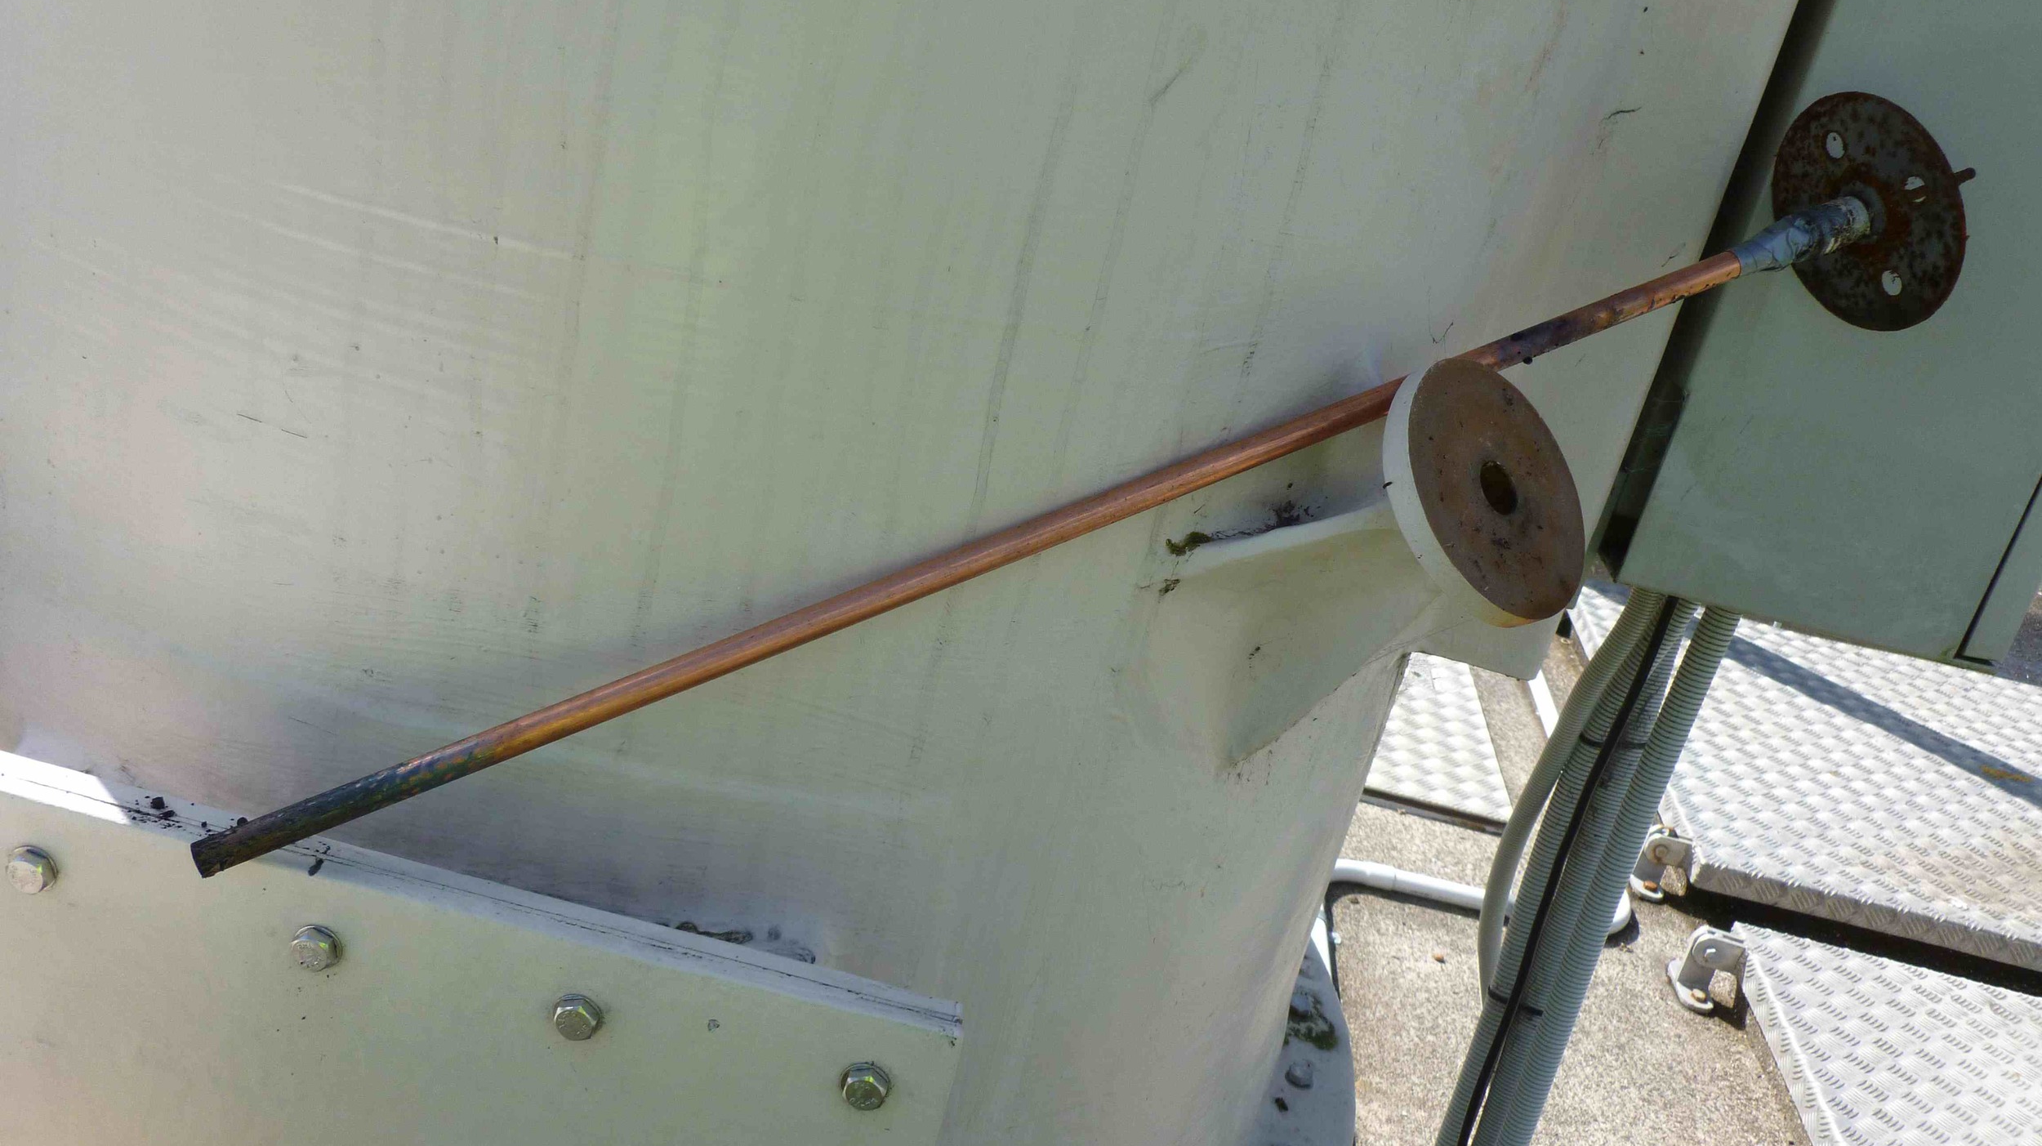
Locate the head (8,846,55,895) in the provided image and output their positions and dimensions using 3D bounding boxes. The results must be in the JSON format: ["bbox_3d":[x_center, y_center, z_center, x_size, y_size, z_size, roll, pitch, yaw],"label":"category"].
[{"bbox_3d":[-0.476,0.144,0.793,0.024,0.024,0.009,12,20,-1],"label":"head"}]

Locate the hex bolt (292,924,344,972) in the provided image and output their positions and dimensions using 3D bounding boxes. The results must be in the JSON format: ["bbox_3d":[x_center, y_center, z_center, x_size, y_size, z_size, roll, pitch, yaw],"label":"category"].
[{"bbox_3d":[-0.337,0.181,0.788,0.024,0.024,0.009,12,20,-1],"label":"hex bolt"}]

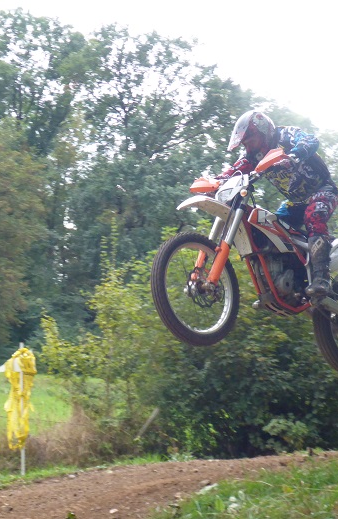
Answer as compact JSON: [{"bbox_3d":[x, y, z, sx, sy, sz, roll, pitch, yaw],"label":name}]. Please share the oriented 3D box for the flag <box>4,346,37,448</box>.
[{"bbox_3d":[-1.812,1.702,10.000,0.390,1.250,0.280,0,-6,-10],"label":"flag"}]

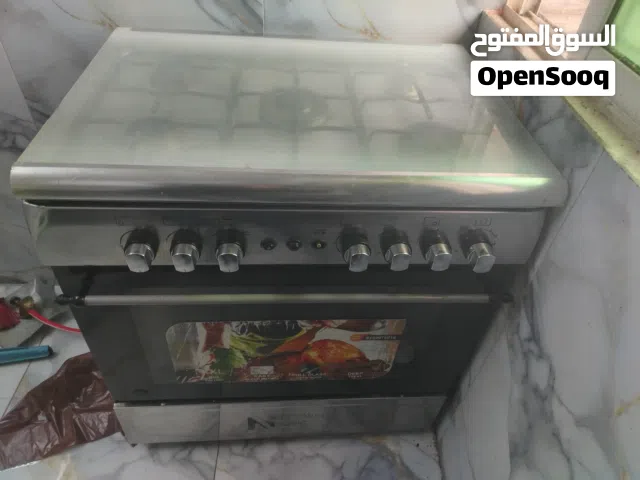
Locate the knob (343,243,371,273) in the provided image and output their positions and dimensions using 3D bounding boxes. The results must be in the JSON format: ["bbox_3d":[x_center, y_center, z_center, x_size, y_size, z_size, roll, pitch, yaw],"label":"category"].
[{"bbox_3d":[0.064,0.028,0.748,0.045,0.044,0.040,1,33,-6],"label":"knob"}]

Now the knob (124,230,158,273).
[{"bbox_3d":[-0.287,0.025,0.714,0.045,0.044,0.046,1,33,-6],"label":"knob"}]

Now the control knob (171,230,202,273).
[{"bbox_3d":[-0.216,0.025,0.721,0.045,0.044,0.046,1,33,-6],"label":"control knob"}]

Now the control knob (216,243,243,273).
[{"bbox_3d":[-0.147,0.027,0.726,0.045,0.044,0.040,1,33,-6],"label":"control knob"}]

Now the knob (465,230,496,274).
[{"bbox_3d":[0.279,0.029,0.774,0.045,0.044,0.046,1,33,-6],"label":"knob"}]

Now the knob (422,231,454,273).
[{"bbox_3d":[0.203,0.027,0.764,0.045,0.044,0.046,1,33,-6],"label":"knob"}]

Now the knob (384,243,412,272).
[{"bbox_3d":[0.134,0.028,0.755,0.045,0.044,0.040,1,33,-6],"label":"knob"}]

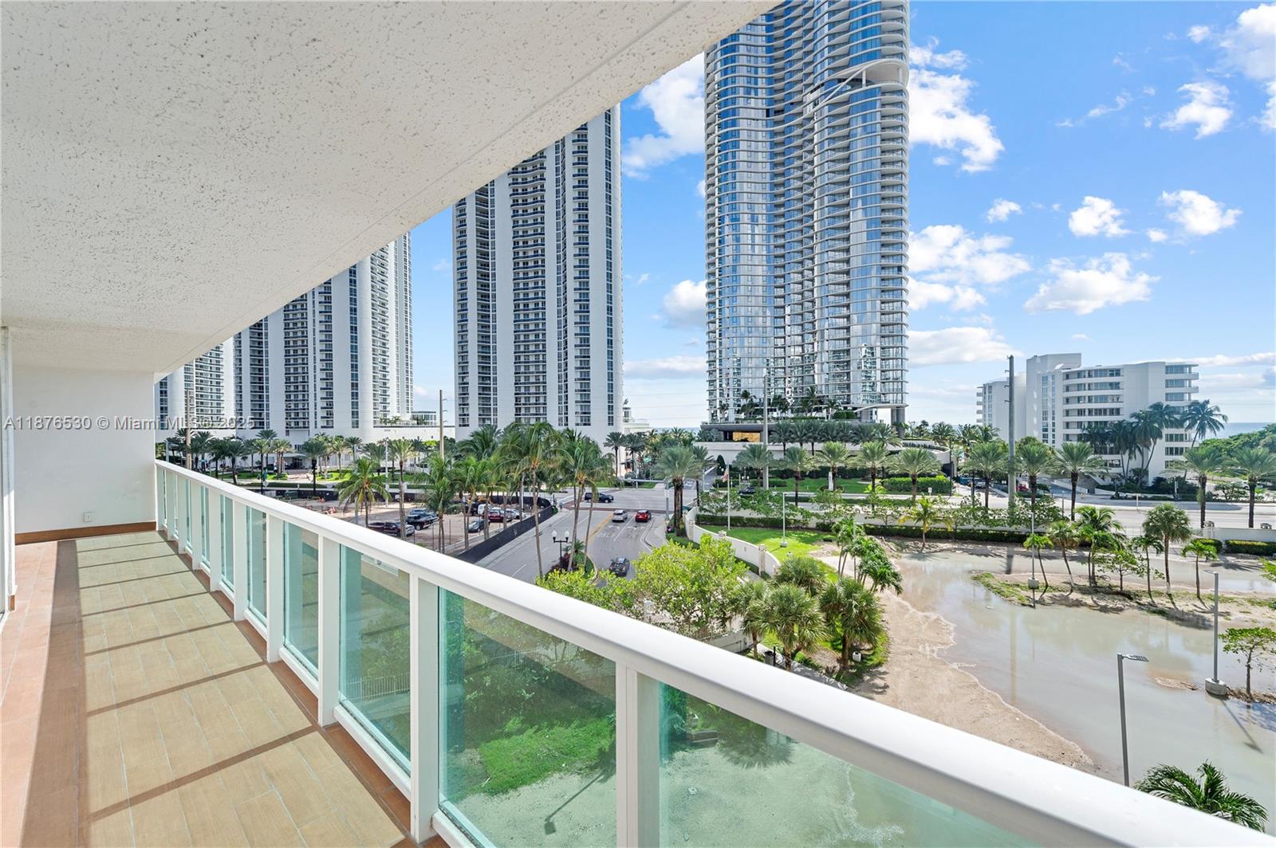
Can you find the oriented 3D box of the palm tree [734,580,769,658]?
[{"bbox_3d":[6.851,11.573,29.000,2.300,4.720,2.200,0,0,13],"label":"palm tree"}]

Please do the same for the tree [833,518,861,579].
[{"bbox_3d":[16.639,10.711,39.500,2.200,6.411,2.200,0,0,23],"label":"tree"}]

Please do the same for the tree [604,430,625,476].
[{"bbox_3d":[-5.526,8.032,119.500,5.600,12.220,5.500,0,0,-3],"label":"tree"}]

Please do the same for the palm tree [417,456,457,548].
[{"bbox_3d":[-23.082,9.432,56.895,4.600,11.550,4.600,-1,-1,0],"label":"palm tree"}]

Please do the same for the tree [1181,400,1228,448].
[{"bbox_3d":[109.541,3.617,96.000,6.400,16.500,6.400,0,0,-41],"label":"tree"}]

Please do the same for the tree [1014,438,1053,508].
[{"bbox_3d":[47.894,7.584,60.000,4.200,11.796,4.200,-1,-1,39],"label":"tree"}]

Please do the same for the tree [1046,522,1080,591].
[{"bbox_3d":[35.074,10.664,40.900,2.150,5.542,2.150,-1,-1,41],"label":"tree"}]

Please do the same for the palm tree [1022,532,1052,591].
[{"bbox_3d":[35.639,12.148,44.195,2.300,4.850,2.300,-1,-1,0],"label":"palm tree"}]

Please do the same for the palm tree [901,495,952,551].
[{"bbox_3d":[31.791,10.813,54.900,4.800,5.736,4.800,-1,-1,30],"label":"palm tree"}]

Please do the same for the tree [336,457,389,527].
[{"bbox_3d":[-34.729,9.851,62.655,5.600,11.020,5.600,-1,-1,0],"label":"tree"}]

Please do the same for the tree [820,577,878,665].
[{"bbox_3d":[12.815,12.067,30.140,3.200,5.170,3.200,-1,-1,0],"label":"tree"}]

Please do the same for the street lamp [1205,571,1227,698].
[{"bbox_3d":[29.720,10.629,25.650,0.700,6.050,0.950,0,0,-7],"label":"street lamp"}]

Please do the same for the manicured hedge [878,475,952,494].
[{"bbox_3d":[61.115,13.614,108.761,13.000,2.600,2.800,-1,-1,22],"label":"manicured hedge"}]

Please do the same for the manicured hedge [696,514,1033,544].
[{"bbox_3d":[27.090,13.259,63.969,39.000,1.500,1.800,0,0,18],"label":"manicured hedge"}]

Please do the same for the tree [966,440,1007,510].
[{"bbox_3d":[42.928,7.747,61.000,4.400,11.575,4.400,-1,-1,35],"label":"tree"}]

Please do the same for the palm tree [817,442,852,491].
[{"bbox_3d":[34.461,9.096,87.000,5.800,11.900,5.800,-1,0,0],"label":"palm tree"}]

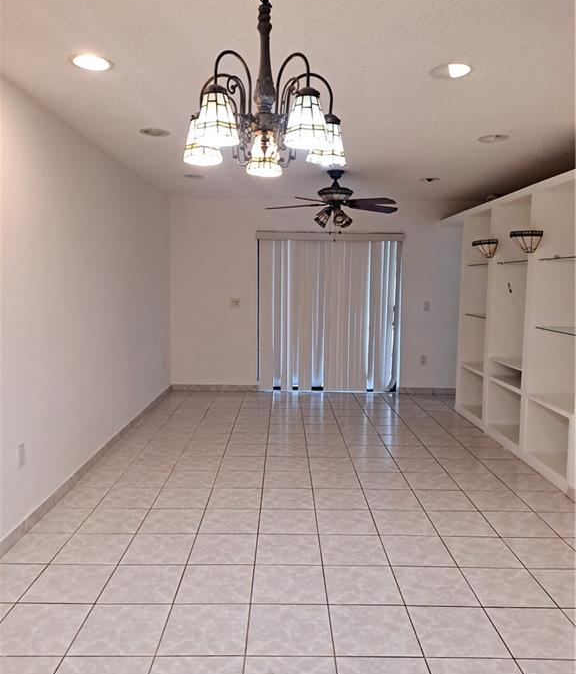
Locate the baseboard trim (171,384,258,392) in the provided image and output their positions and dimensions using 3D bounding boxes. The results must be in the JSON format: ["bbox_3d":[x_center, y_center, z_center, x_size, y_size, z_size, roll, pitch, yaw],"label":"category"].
[{"bbox_3d":[-0.932,0.652,7.030,1.091,0.080,0.012,1,6,0],"label":"baseboard trim"}]

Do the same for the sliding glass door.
[{"bbox_3d":[0.521,-0.278,6.909,1.800,1.991,0.120,1,6,0],"label":"sliding glass door"}]

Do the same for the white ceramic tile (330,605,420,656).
[{"bbox_3d":[0.350,1.206,2.279,0.336,0.010,0.336,1,6,0],"label":"white ceramic tile"}]

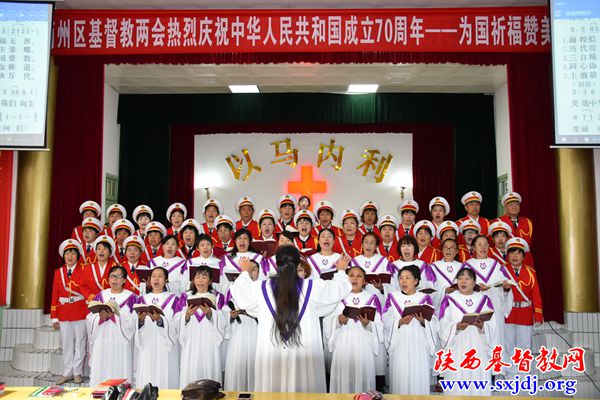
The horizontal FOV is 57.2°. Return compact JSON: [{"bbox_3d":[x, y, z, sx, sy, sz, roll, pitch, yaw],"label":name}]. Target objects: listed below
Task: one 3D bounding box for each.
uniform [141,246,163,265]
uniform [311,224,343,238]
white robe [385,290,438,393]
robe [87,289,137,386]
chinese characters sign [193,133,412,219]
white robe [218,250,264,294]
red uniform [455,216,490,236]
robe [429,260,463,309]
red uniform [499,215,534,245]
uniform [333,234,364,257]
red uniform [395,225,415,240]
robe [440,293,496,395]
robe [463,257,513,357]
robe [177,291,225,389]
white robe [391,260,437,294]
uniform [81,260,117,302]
[{"bbox_3d":[-1.747,0.889,6.620,0.470,0.680,0.270,1,-5,-8],"label":"uniform"},{"bbox_3d":[0.318,0.631,6.821,0.420,0.680,0.270,0,-5,3],"label":"uniform"},{"bbox_3d":[1.019,1.413,5.026,0.500,1.180,0.380,-2,-5,22],"label":"white robe"},{"bbox_3d":[-1.713,1.402,4.947,0.430,1.200,0.360,0,-5,-3],"label":"robe"},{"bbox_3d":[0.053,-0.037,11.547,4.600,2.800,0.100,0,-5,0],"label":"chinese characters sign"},{"bbox_3d":[-0.629,1.226,5.962,0.520,1.330,0.360,0,-5,-4],"label":"white robe"},{"bbox_3d":[2.256,0.550,7.119,0.480,0.700,0.270,-1,-5,8],"label":"red uniform"},{"bbox_3d":[1.636,1.310,5.963,0.520,1.300,0.360,-1,-5,8],"label":"robe"},{"bbox_3d":[2.815,0.529,7.119,0.500,0.710,0.270,-1,-5,10],"label":"red uniform"},{"bbox_3d":[0.611,0.744,6.620,0.470,0.680,0.270,0,-5,5],"label":"uniform"},{"bbox_3d":[1.351,0.631,6.821,0.420,0.680,0.270,0,-5,3],"label":"red uniform"},{"bbox_3d":[1.521,1.426,4.995,0.530,1.170,0.380,0,-5,3],"label":"robe"},{"bbox_3d":[1.932,1.196,5.637,0.500,1.200,0.370,0,-5,-2],"label":"robe"},{"bbox_3d":[-0.886,1.412,4.896,0.450,1.200,0.370,0,-5,-5],"label":"robe"},{"bbox_3d":[1.145,1.198,5.497,0.460,1.220,0.360,-1,-5,9],"label":"white robe"},{"bbox_3d":[-2.238,1.021,6.170,0.480,0.680,0.270,1,-5,-10],"label":"uniform"}]

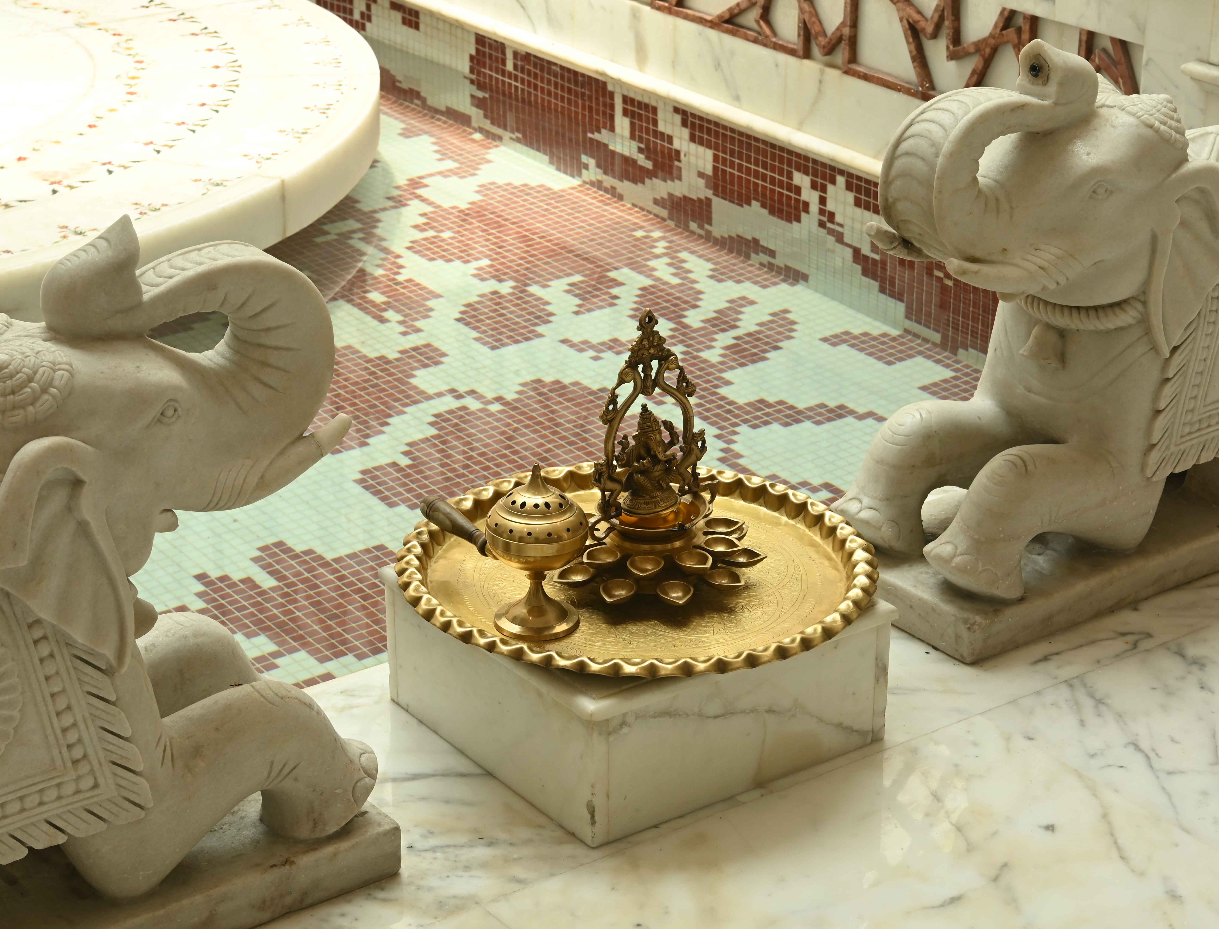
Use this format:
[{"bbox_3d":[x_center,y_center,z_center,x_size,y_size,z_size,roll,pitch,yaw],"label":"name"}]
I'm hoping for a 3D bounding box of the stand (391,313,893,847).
[{"bbox_3d":[0.025,0.054,2.575,0.445,0.425,0.445,-16,29,-32],"label":"stand"}]

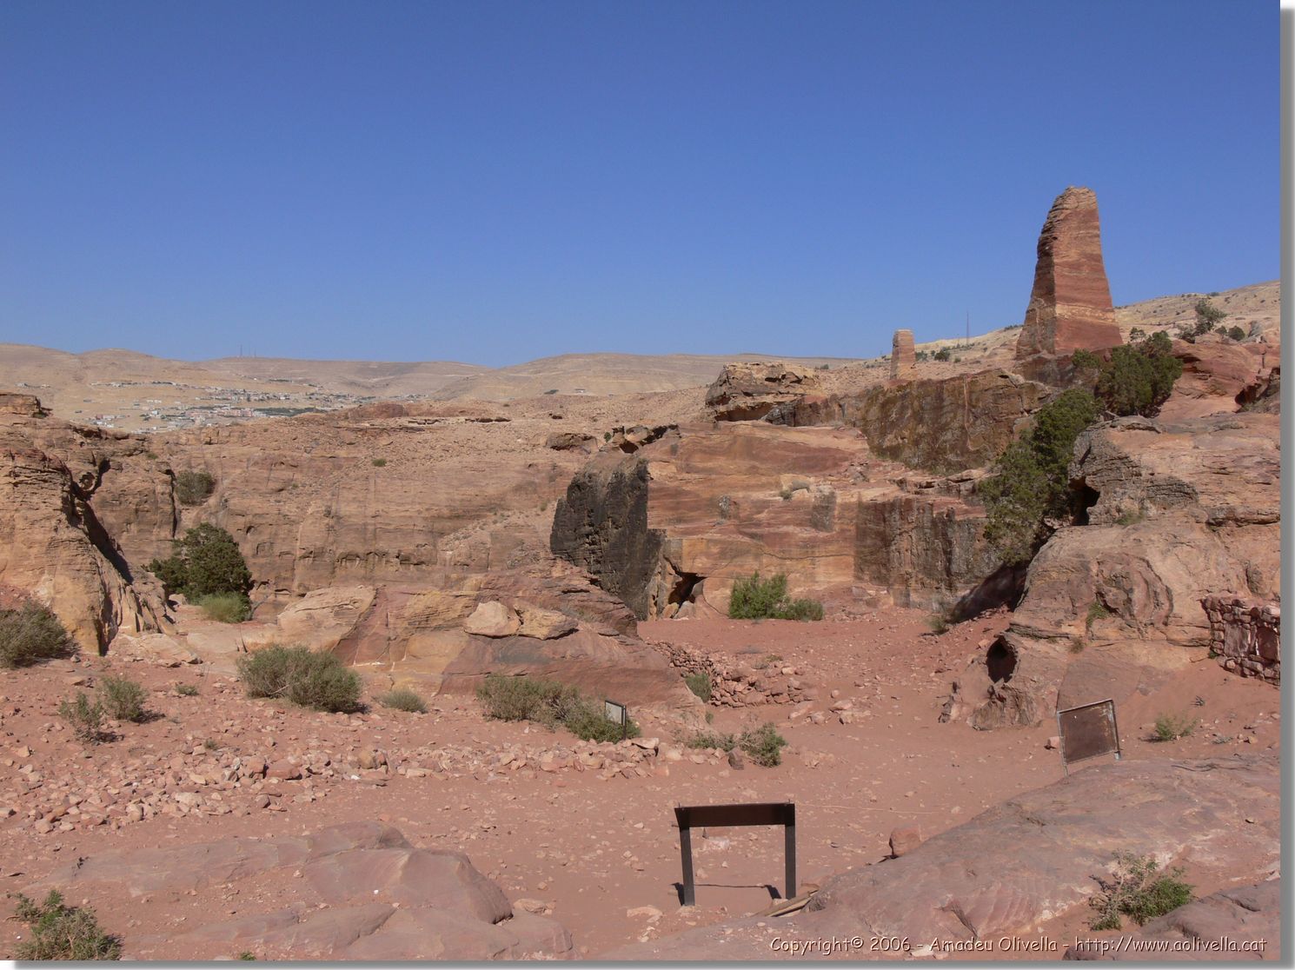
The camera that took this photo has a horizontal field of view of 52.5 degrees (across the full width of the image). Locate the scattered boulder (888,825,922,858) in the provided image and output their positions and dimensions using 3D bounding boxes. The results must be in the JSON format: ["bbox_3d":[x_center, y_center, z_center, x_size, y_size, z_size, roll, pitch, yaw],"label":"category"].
[{"bbox_3d":[2.734,3.791,13.900,0.360,0.360,0.320,0,1,11],"label":"scattered boulder"}]

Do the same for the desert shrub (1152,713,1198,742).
[{"bbox_3d":[6.748,3.102,16.800,0.570,0.350,0.510,1,3,22],"label":"desert shrub"}]

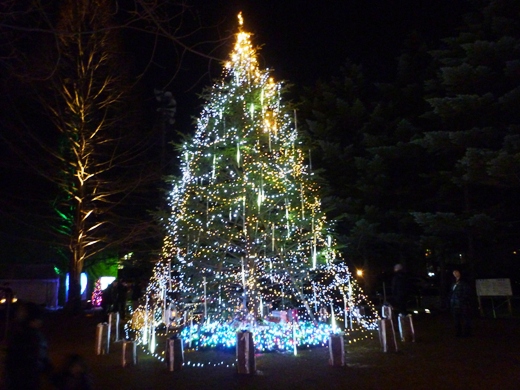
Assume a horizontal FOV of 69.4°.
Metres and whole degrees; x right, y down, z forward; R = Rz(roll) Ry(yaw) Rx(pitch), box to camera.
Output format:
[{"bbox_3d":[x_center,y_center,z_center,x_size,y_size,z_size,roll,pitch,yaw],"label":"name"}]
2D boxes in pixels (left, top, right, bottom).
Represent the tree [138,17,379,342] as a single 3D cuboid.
[{"bbox_3d":[-0.361,-1.000,10.986,6.300,9.796,6.200,-2,-12,0],"label":"tree"}]

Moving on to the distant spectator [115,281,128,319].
[{"bbox_3d":[-5.786,4.435,15.780,0.520,1.602,0.360,6,-14,-31],"label":"distant spectator"}]

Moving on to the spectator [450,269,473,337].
[{"bbox_3d":[5.172,2.752,9.717,0.310,1.670,0.470,4,-14,-23],"label":"spectator"}]

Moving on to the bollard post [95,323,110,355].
[{"bbox_3d":[-3.721,3.389,8.893,0.220,0.659,0.220,9,-17,-39],"label":"bollard post"}]

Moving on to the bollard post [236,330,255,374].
[{"bbox_3d":[-0.241,2.677,6.420,0.200,0.665,0.200,-8,-13,27],"label":"bollard post"}]

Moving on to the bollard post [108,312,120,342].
[{"bbox_3d":[-3.913,3.583,10.175,0.290,0.749,0.290,3,-13,-20],"label":"bollard post"}]

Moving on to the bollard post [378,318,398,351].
[{"bbox_3d":[2.711,2.949,7.903,0.240,0.626,0.240,-1,-13,-3],"label":"bollard post"}]

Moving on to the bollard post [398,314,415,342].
[{"bbox_3d":[3.392,3.078,8.705,0.300,0.599,0.300,-6,-13,19],"label":"bollard post"}]

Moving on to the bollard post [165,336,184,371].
[{"bbox_3d":[-1.510,2.852,6.749,0.310,0.550,0.310,1,-13,-13],"label":"bollard post"}]

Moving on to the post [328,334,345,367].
[{"bbox_3d":[1.362,2.751,6.684,0.235,0.510,0.235,-3,-12,8],"label":"post"}]

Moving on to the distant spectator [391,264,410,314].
[{"bbox_3d":[3.652,2.705,9.722,0.380,1.743,0.500,0,-12,-8],"label":"distant spectator"}]

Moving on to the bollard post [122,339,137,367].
[{"bbox_3d":[-2.542,3.088,7.344,0.220,0.457,0.220,6,-15,-30],"label":"bollard post"}]

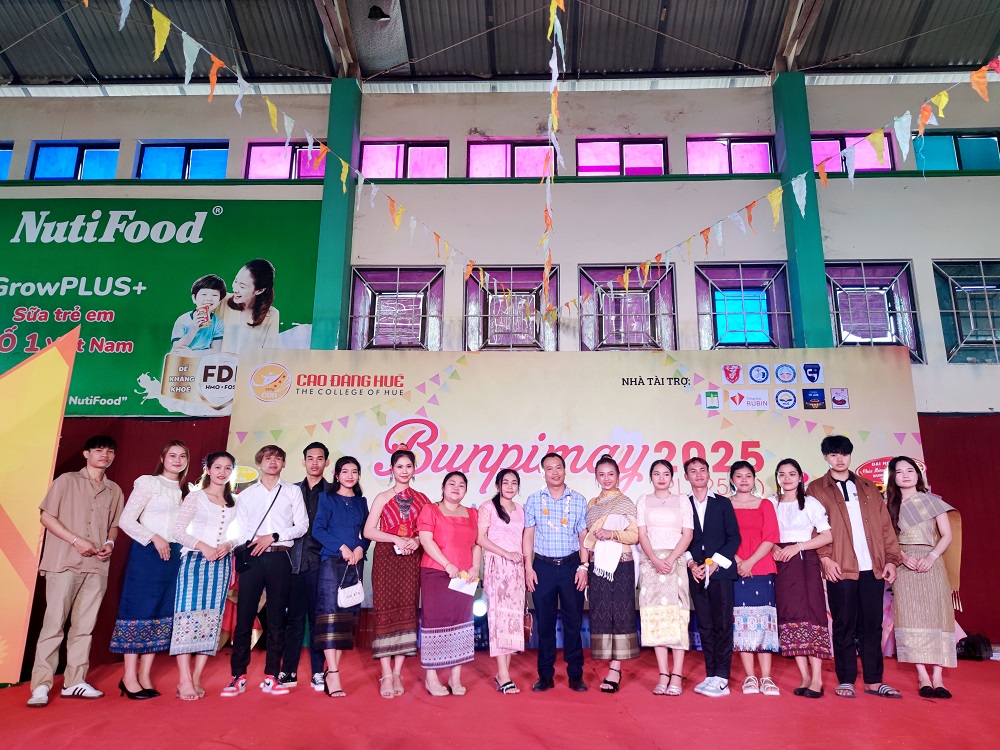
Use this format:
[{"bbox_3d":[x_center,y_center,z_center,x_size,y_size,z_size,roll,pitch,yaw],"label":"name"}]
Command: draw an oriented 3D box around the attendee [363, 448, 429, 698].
[{"bbox_3d":[-0.707,1.337,4.854,0.450,1.638,0.310,3,-14,-10],"label":"attendee"}]

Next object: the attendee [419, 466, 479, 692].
[{"bbox_3d":[-0.347,1.421,4.857,0.450,1.485,0.340,5,-15,-16],"label":"attendee"}]

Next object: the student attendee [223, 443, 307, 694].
[{"bbox_3d":[-1.680,1.340,4.949,0.540,1.682,0.360,4,-14,-13],"label":"student attendee"}]

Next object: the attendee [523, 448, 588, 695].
[{"bbox_3d":[0.414,1.402,5.092,0.500,1.655,0.310,0,-14,2],"label":"attendee"}]

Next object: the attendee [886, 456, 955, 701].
[{"bbox_3d":[3.071,1.423,5.052,0.460,1.660,0.340,-8,-17,30],"label":"attendee"}]

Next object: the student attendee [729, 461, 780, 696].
[{"bbox_3d":[1.850,1.429,5.041,0.410,1.614,0.310,-6,-16,25],"label":"student attendee"}]

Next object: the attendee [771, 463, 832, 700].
[{"bbox_3d":[2.147,1.404,4.968,0.460,1.612,0.360,-10,-17,35],"label":"attendee"}]

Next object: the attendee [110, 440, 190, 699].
[{"bbox_3d":[-2.423,1.307,4.880,0.470,1.704,0.400,13,-19,-42],"label":"attendee"}]

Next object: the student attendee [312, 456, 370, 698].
[{"bbox_3d":[-1.111,1.367,4.890,0.420,1.588,0.340,6,-15,-21],"label":"student attendee"}]

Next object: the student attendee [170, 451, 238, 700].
[{"bbox_3d":[-1.992,1.313,4.705,0.430,1.580,0.330,9,-16,-29],"label":"student attendee"}]

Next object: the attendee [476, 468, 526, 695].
[{"bbox_3d":[0.025,1.435,4.954,0.400,1.515,0.320,6,-15,-19],"label":"attendee"}]

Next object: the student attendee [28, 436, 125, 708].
[{"bbox_3d":[-2.830,1.258,4.682,0.560,1.699,0.420,10,-17,-35],"label":"student attendee"}]

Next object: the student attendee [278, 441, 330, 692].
[{"bbox_3d":[-1.391,1.343,5.064,0.470,1.712,0.310,4,-15,-14],"label":"student attendee"}]

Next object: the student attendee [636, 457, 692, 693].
[{"bbox_3d":[1.179,1.413,5.000,0.420,1.609,0.310,-3,-15,15],"label":"student attendee"}]

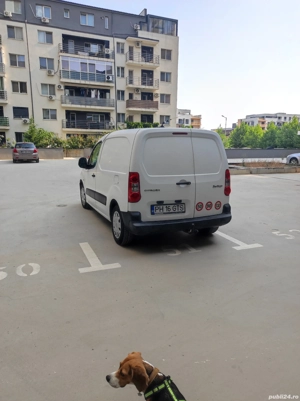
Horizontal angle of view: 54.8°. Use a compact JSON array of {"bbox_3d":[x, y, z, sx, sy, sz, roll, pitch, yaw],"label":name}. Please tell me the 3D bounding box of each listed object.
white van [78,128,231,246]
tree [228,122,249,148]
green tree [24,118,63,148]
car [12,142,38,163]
[{"bbox_3d":[-0.228,-0.497,5.973,1.840,1.820,4.380,-4,12,-22],"label":"white van"},{"bbox_3d":[14.151,-9.866,46.000,3.200,4.830,3.200,-4,12,-23],"label":"tree"},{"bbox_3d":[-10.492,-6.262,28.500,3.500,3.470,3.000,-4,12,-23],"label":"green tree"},{"bbox_3d":[-9.728,-3.841,22.705,1.730,1.480,4.350,-4,12,-23],"label":"car"}]

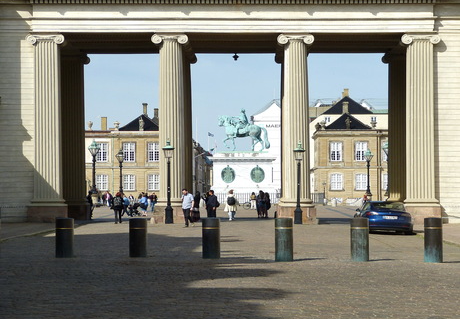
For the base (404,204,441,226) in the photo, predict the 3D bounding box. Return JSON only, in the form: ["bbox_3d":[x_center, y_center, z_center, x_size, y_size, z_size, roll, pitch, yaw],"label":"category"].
[{"bbox_3d":[9.882,2.806,58.300,1.852,1.047,1.800,0,-2,1],"label":"base"}]

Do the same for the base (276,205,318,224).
[{"bbox_3d":[3.495,2.904,59.800,2.030,0.930,2.000,0,-2,1],"label":"base"}]

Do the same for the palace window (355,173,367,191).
[{"bbox_3d":[18.641,3.260,162.000,1.700,2.450,0.250,0,-2,1],"label":"palace window"}]

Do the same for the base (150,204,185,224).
[{"bbox_3d":[-3.129,2.880,60.400,2.050,1.000,2.000,0,-2,1],"label":"base"}]

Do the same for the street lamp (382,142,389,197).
[{"bbox_3d":[18.526,1.442,134.000,1.300,7.000,1.300,0,-2,1],"label":"street lamp"}]

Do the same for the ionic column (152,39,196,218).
[{"bbox_3d":[-3.020,-1.556,58.300,1.903,9.643,1.850,0,-2,1],"label":"ionic column"}]

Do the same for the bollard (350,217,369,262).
[{"bbox_3d":[3.031,1.867,26.600,0.420,1.010,0.420,0,-2,1],"label":"bollard"}]

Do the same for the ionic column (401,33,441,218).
[{"bbox_3d":[10.050,-1.646,60.100,2.080,9.950,2.000,0,-2,1],"label":"ionic column"}]

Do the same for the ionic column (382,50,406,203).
[{"bbox_3d":[10.357,-1.612,69.500,1.950,9.600,1.950,0,-2,1],"label":"ionic column"}]

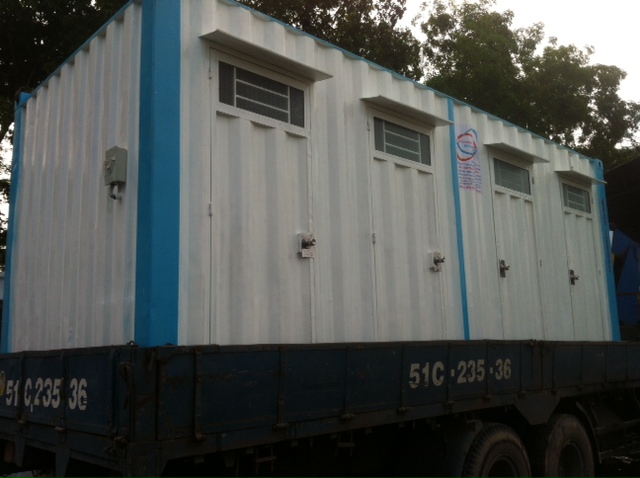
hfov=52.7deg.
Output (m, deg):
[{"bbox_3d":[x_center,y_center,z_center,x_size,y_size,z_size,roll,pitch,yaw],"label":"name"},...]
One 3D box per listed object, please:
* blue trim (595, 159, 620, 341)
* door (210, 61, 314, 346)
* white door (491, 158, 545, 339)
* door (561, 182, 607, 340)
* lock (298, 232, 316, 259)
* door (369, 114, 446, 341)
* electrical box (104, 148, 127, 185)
[{"bbox_3d":[3.381,0.261,7.639,0.200,2.450,0.120,8,-15,-42],"label":"blue trim"},{"bbox_3d":[-0.368,-0.185,4.113,0.820,1.960,0.065,8,-15,-42],"label":"door"},{"bbox_3d":[1.889,0.156,6.188,0.780,1.950,0.065,8,-15,-42],"label":"white door"},{"bbox_3d":[2.891,0.310,7.109,0.750,1.940,0.065,8,-15,-42],"label":"door"},{"bbox_3d":[-0.077,0.038,4.254,0.105,0.170,0.080,8,-15,-42],"label":"lock"},{"bbox_3d":[0.673,-0.025,5.069,0.805,1.950,0.065,8,-15,-42],"label":"door"},{"bbox_3d":[-1.228,-0.427,3.895,0.083,0.220,0.130,8,-15,-42],"label":"electrical box"}]

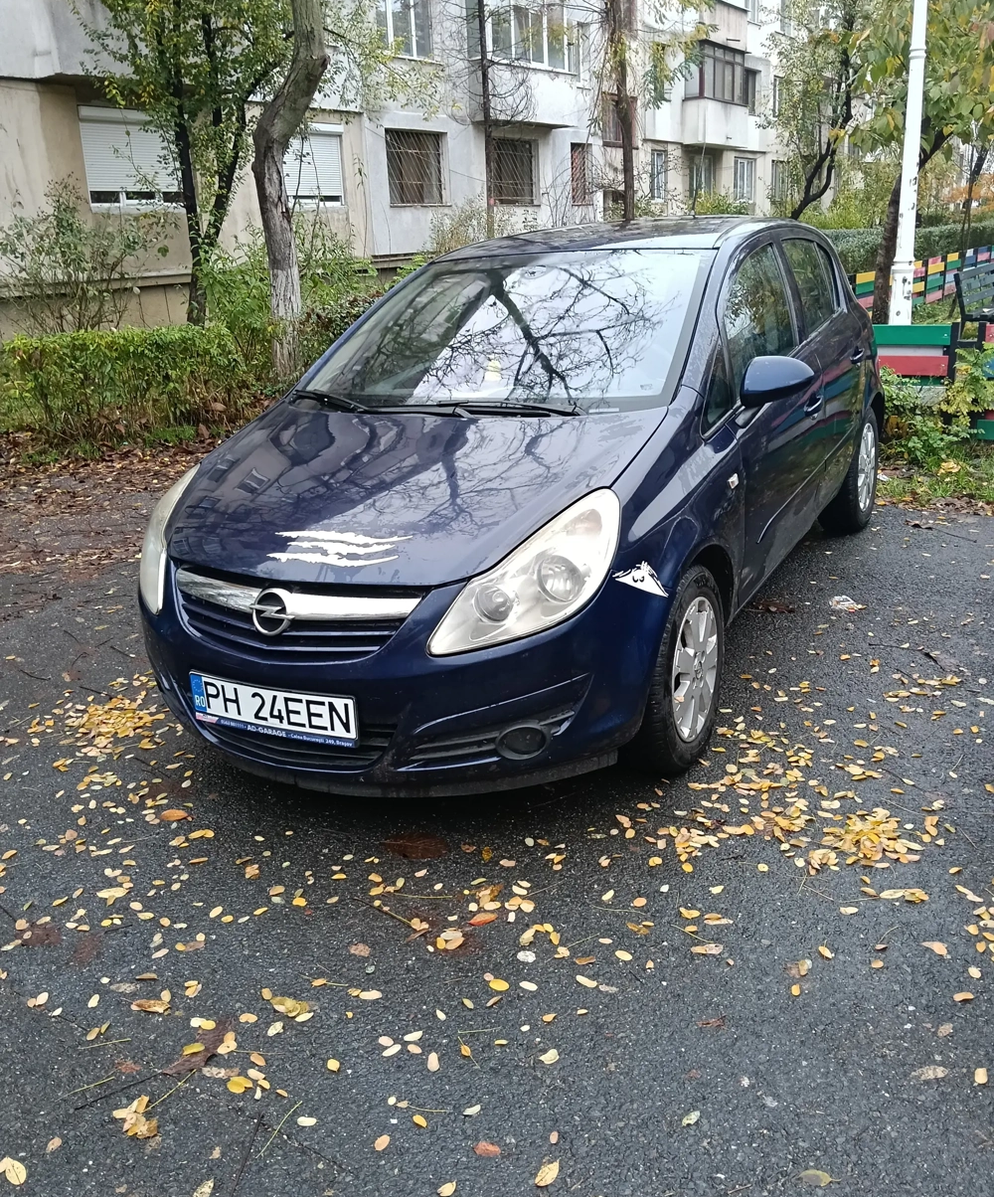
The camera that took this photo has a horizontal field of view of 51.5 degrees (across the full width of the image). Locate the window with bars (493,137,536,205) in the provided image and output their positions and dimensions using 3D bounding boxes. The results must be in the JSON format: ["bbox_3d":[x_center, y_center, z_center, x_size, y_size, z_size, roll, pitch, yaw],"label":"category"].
[{"bbox_3d":[0.398,-9.881,23.929,0.150,1.400,1.720,9,23,33],"label":"window with bars"}]

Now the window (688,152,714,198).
[{"bbox_3d":[6.609,-13.634,33.432,0.150,1.380,1.900,9,23,33],"label":"window"}]

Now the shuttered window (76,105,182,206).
[{"bbox_3d":[-5.394,-6.529,15.379,0.160,1.430,1.680,9,23,33],"label":"shuttered window"}]

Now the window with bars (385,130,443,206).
[{"bbox_3d":[-1.622,-8.717,20.977,0.150,1.420,1.800,9,23,33],"label":"window with bars"}]

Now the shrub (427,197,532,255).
[{"bbox_3d":[-0.253,-6.184,18.812,2.100,2.140,1.800,-4,19,0],"label":"shrub"}]

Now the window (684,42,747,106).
[{"bbox_3d":[6.808,-16.148,31.884,0.700,1.490,3.300,9,23,33],"label":"window"}]

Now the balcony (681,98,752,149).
[{"bbox_3d":[6.838,-14.844,32.386,0.850,1.300,3.300,9,23,33],"label":"balcony"}]

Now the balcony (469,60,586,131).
[{"bbox_3d":[0.606,-11.062,22.832,0.800,1.120,3.500,9,23,33],"label":"balcony"}]

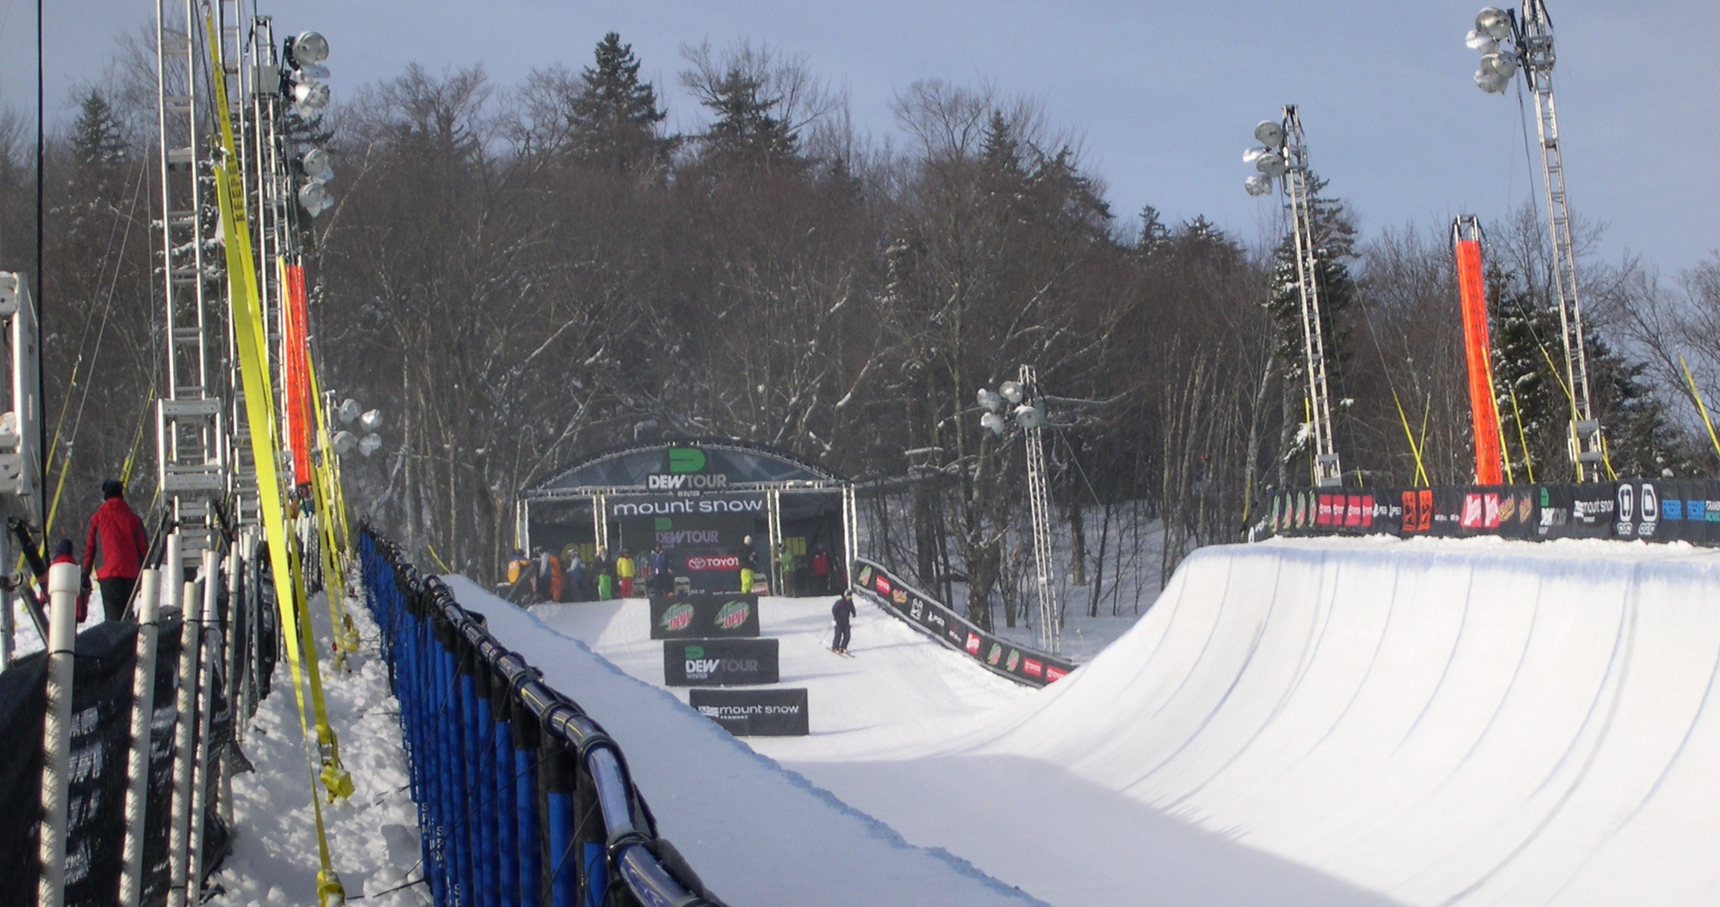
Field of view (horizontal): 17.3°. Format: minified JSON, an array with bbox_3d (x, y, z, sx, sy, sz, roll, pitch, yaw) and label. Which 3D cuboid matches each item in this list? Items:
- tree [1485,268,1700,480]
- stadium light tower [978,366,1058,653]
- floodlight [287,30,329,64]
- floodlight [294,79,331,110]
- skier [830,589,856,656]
[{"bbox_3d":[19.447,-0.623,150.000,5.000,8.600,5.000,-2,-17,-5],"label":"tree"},{"bbox_3d":[4.330,1.785,149.000,1.700,8.600,1.400,-2,-17,-5],"label":"stadium light tower"},{"bbox_3d":[-9.446,-6.938,97.000,0.650,0.590,0.570,-7,-17,11],"label":"floodlight"},{"bbox_3d":[-9.377,-6.144,97.000,0.650,0.560,0.570,-2,-17,-5],"label":"floodlight"},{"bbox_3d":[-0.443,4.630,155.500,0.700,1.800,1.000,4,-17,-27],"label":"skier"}]

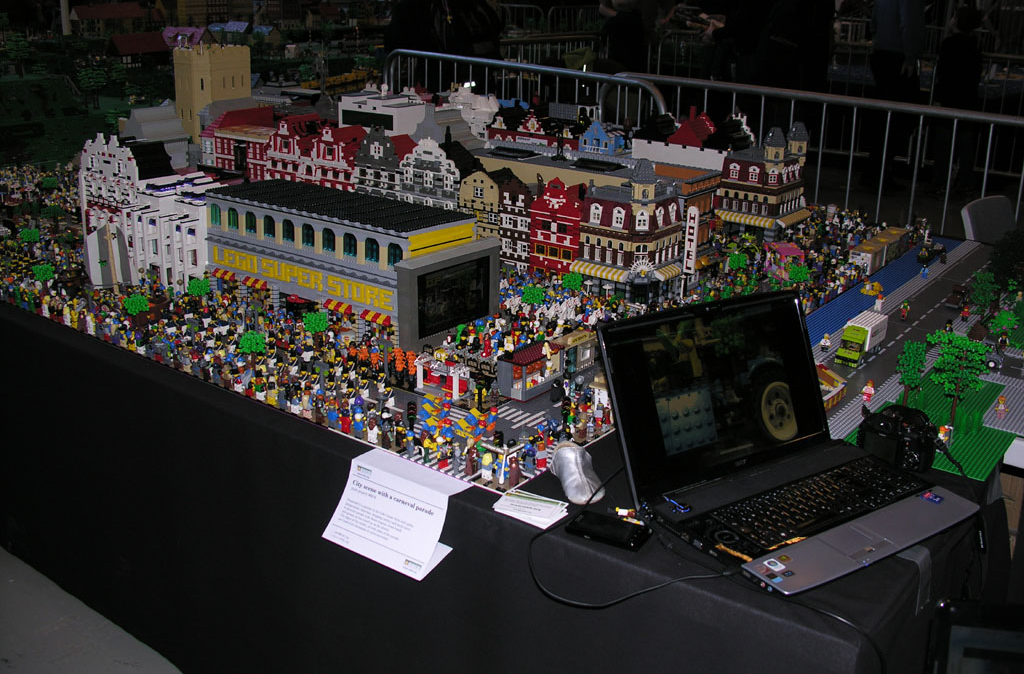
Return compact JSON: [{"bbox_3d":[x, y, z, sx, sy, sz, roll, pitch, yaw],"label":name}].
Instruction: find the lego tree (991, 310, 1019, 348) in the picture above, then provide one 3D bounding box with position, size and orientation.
[{"bbox_3d":[1.109,-0.022,2.313,0.068,0.082,0.068,14,23,35],"label":"lego tree"}]

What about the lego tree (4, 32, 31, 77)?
[{"bbox_3d":[-3.154,-1.799,6.611,0.170,0.290,0.170,-8,21,-24],"label":"lego tree"}]

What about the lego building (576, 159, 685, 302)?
[{"bbox_3d":[0.308,-0.288,2.638,0.217,0.362,0.189,15,24,37],"label":"lego building"}]

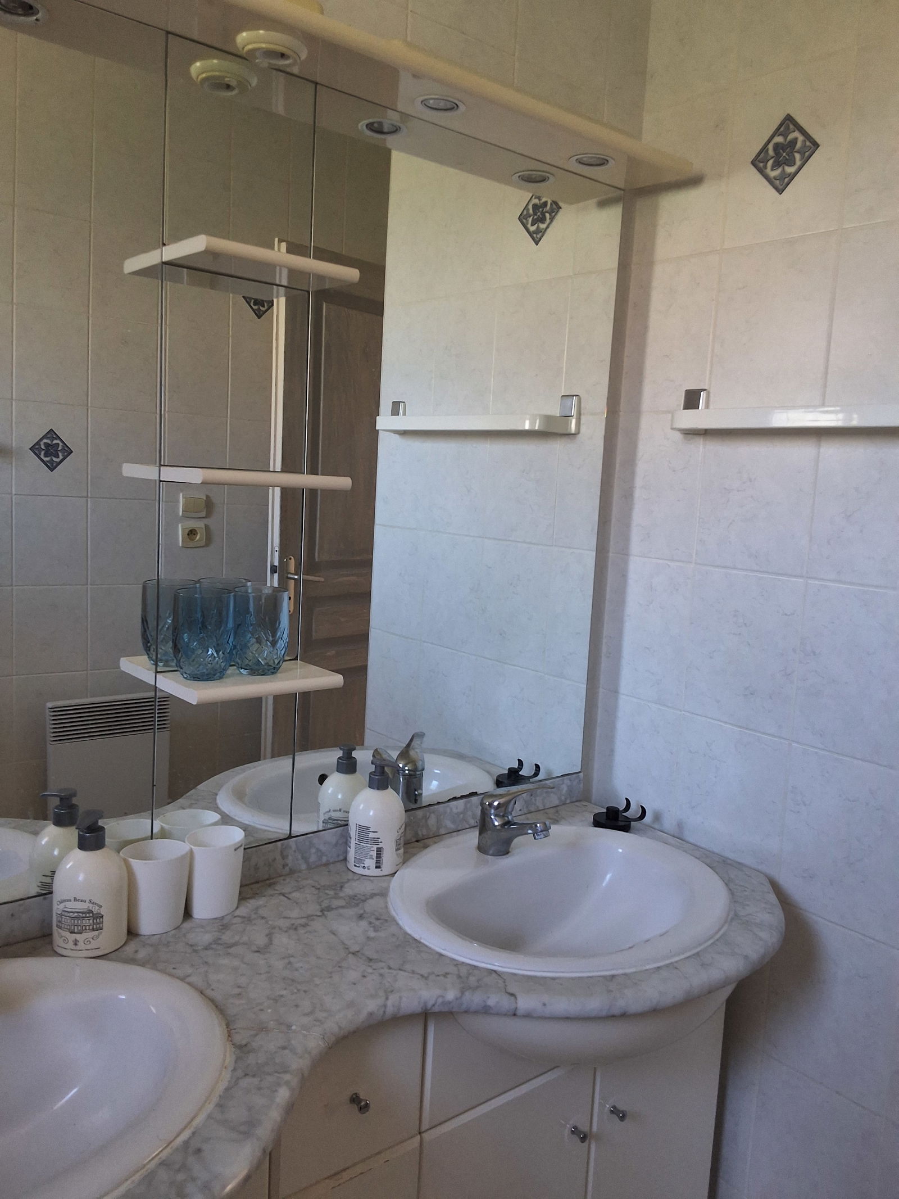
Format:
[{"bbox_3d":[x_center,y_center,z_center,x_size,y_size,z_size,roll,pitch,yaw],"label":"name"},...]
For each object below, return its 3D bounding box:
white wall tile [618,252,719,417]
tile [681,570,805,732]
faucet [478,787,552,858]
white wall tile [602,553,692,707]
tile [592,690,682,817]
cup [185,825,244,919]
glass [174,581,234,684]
[{"bbox_3d":[0.371,-0.442,1.628,0.009,0.249,0.182,-3,9,-39],"label":"white wall tile"},{"bbox_3d":[0.466,0.078,1.544,0.010,0.249,0.201,-3,9,-39],"label":"tile"},{"bbox_3d":[0.113,0.329,1.443,0.094,0.106,0.128,-3,9,-39],"label":"faucet"},{"bbox_3d":[0.344,0.055,1.691,0.009,0.249,0.182,-3,9,-39],"label":"white wall tile"},{"bbox_3d":[0.332,0.295,1.722,0.010,0.235,0.186,-3,9,-39],"label":"tile"},{"bbox_3d":[-0.304,0.353,1.254,0.069,0.096,0.083,6,8,24],"label":"cup"},{"bbox_3d":[-0.301,0.043,1.193,0.073,0.107,0.073,-3,9,-39],"label":"glass"}]

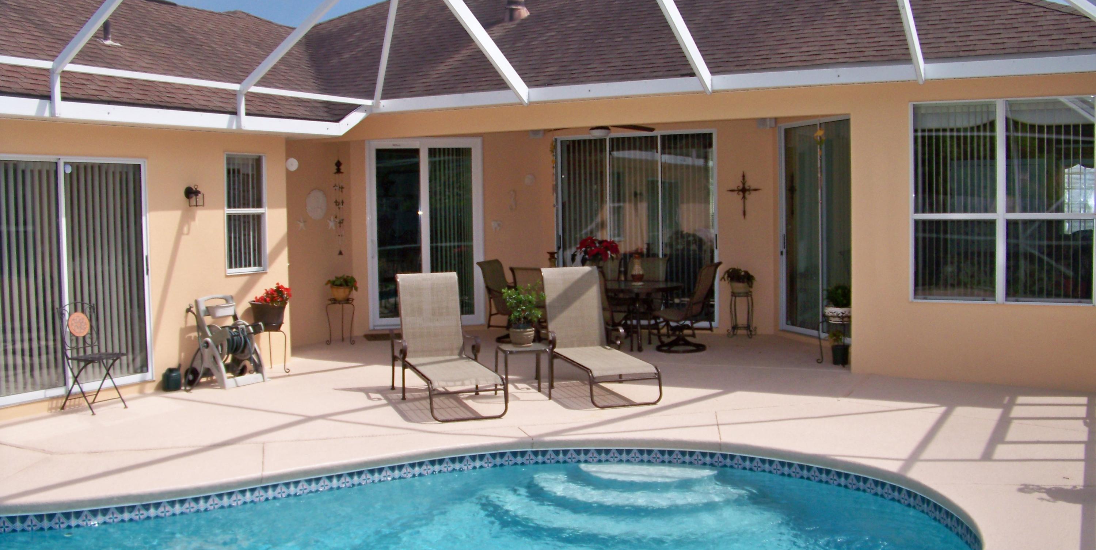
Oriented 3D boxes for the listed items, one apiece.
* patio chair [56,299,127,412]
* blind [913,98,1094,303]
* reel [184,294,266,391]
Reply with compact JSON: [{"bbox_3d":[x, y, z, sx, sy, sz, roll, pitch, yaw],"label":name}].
[{"bbox_3d":[-3.738,0.662,8.548,0.470,0.890,0.385,1,4,28],"label":"patio chair"},{"bbox_3d":[3.886,-0.627,8.939,1.570,1.780,0.100,1,4,28],"label":"blind"},{"bbox_3d":[-3.057,0.619,9.880,0.520,0.840,0.550,1,4,27],"label":"reel"}]

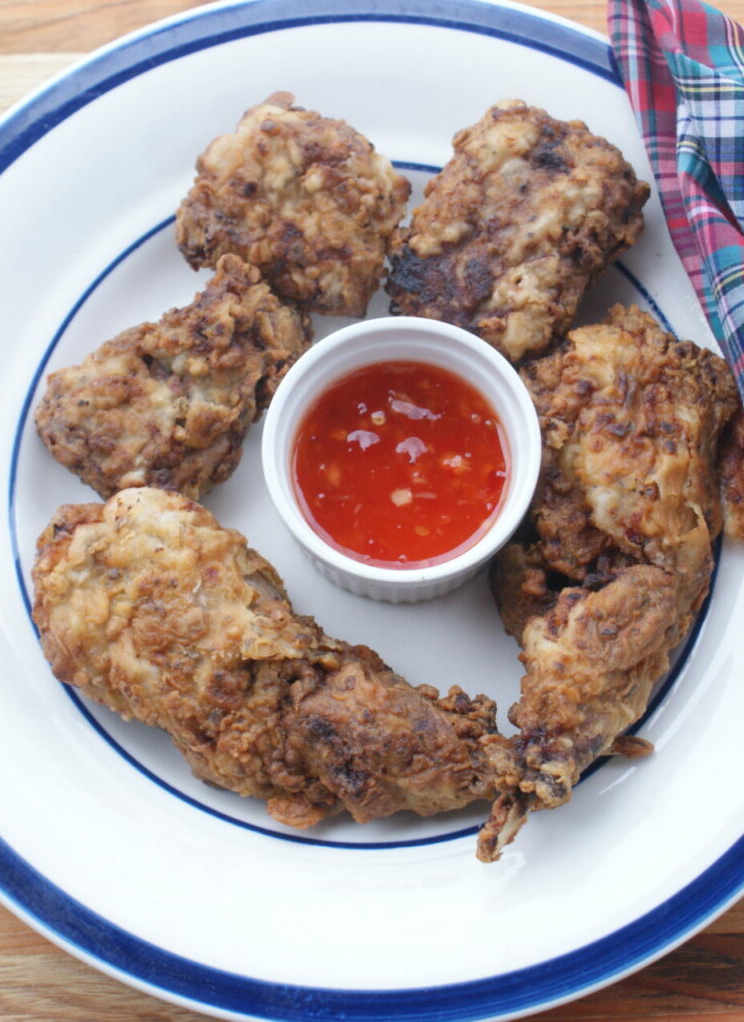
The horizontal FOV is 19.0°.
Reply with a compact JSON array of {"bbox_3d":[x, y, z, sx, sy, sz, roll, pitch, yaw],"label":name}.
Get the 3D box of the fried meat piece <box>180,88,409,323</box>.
[{"bbox_3d":[-0.019,-0.083,0.585,0.059,0.038,0.054,23,75,5],"label":"fried meat piece"}]

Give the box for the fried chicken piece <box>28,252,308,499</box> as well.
[{"bbox_3d":[-0.049,-0.031,0.570,0.073,0.037,0.049,-38,78,-11],"label":"fried chicken piece"}]

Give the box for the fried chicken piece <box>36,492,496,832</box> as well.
[{"bbox_3d":[-0.029,0.039,0.546,0.131,0.045,0.058,32,76,8],"label":"fried chicken piece"}]

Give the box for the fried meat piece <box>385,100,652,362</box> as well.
[{"bbox_3d":[0.037,-0.074,0.584,0.055,0.037,0.073,32,76,8],"label":"fried meat piece"}]

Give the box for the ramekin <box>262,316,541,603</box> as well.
[{"bbox_3d":[0.007,-0.011,0.567,0.069,0.037,0.069,0,74,-1],"label":"ramekin"}]

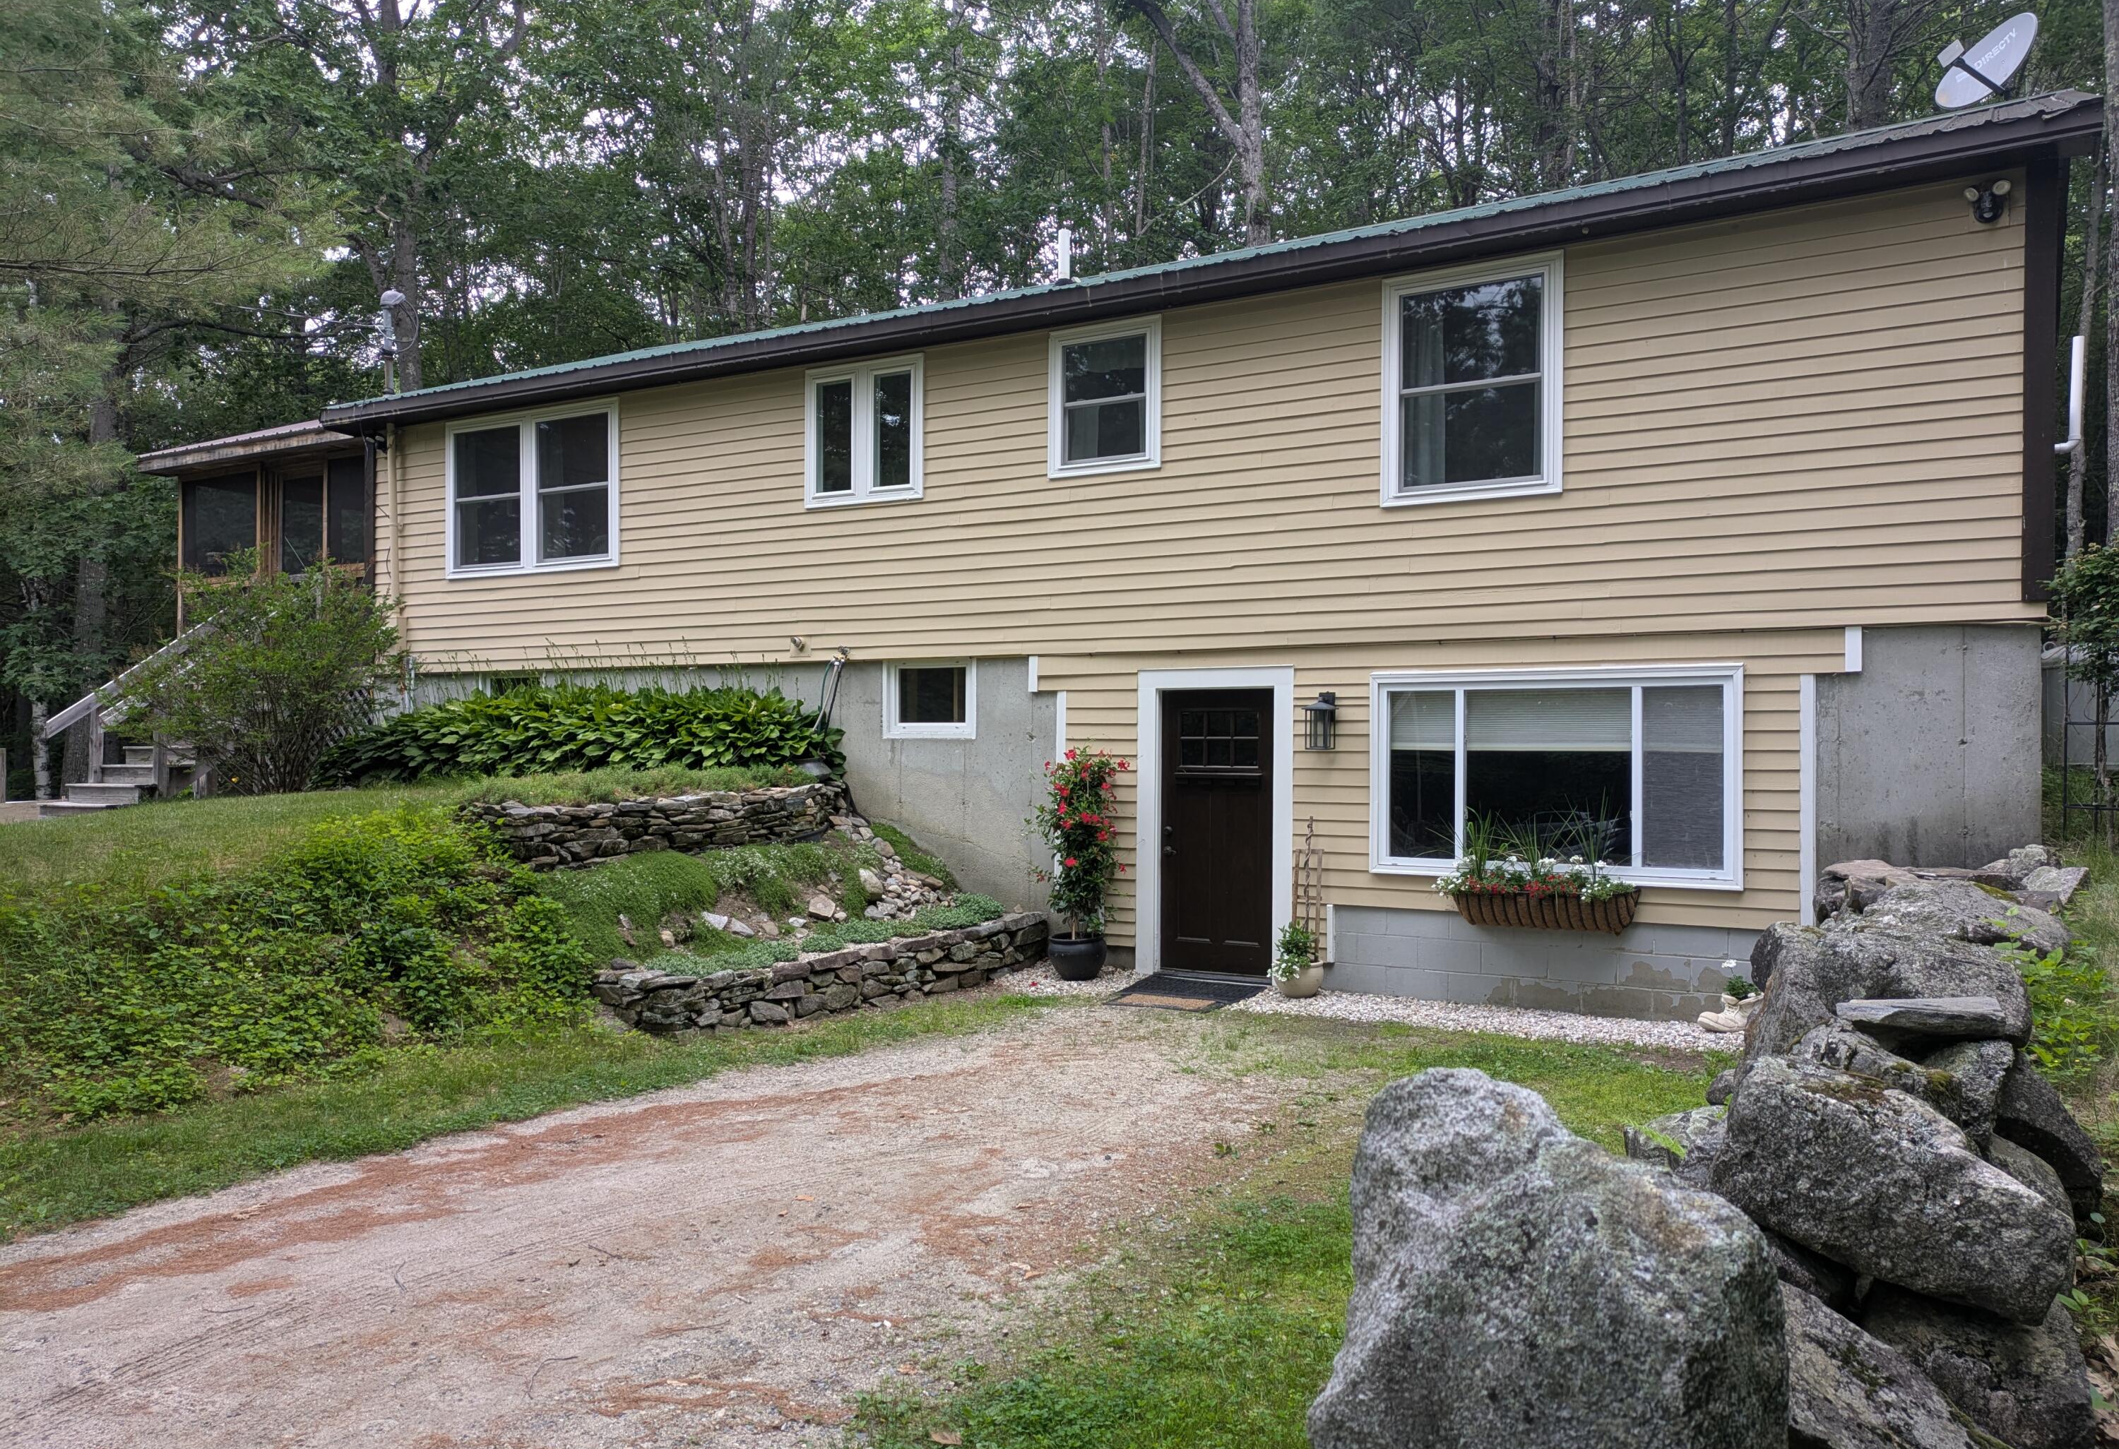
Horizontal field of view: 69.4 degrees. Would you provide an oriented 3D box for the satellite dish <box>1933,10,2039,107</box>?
[{"bbox_3d":[7.149,-5.210,11.935,0.530,0.660,0.780,13,-6,-23],"label":"satellite dish"}]

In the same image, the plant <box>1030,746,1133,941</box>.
[{"bbox_3d":[0.134,0.835,10.800,0.660,1.320,0.580,0,-1,31],"label":"plant"}]

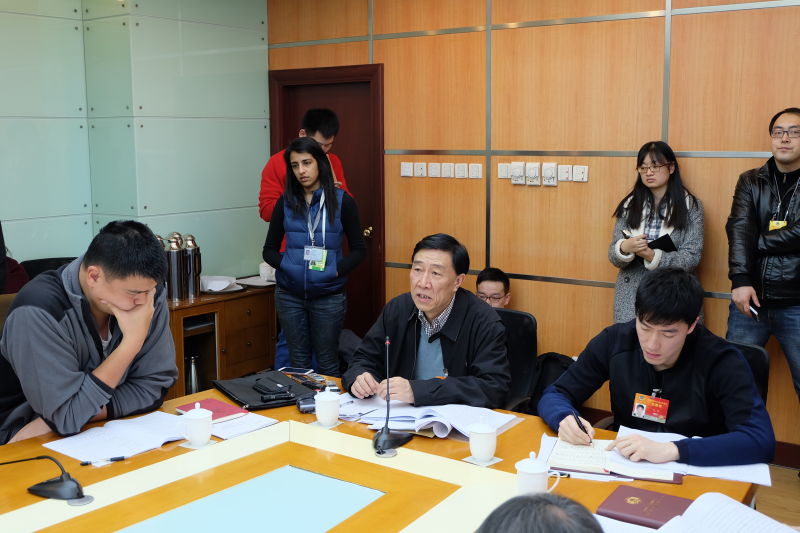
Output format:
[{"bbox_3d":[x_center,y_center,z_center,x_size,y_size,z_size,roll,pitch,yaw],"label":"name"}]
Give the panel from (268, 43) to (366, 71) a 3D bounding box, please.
[{"bbox_3d":[-0.549,-1.409,5.957,0.861,0.146,0.030,5,10,34],"label":"panel"}]

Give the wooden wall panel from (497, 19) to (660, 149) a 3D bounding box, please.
[{"bbox_3d":[0.967,-0.996,4.965,1.023,0.693,0.030,5,10,34],"label":"wooden wall panel"}]

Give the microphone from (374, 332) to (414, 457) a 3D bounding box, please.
[{"bbox_3d":[-0.021,0.380,2.740,0.095,0.340,0.165,8,12,42],"label":"microphone"}]

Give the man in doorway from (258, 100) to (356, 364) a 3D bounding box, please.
[{"bbox_3d":[-0.499,0.043,4.963,0.520,1.790,0.380,-5,10,-30],"label":"man in doorway"}]

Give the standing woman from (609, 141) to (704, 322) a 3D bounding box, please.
[{"bbox_3d":[1.306,0.193,4.574,0.460,1.660,0.340,5,10,34],"label":"standing woman"}]

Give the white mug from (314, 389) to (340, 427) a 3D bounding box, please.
[{"bbox_3d":[-0.232,0.438,2.829,0.085,0.122,0.098,-1,8,-5],"label":"white mug"}]

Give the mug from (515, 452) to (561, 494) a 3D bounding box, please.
[{"bbox_3d":[0.355,0.547,2.306,0.114,0.132,0.086,1,9,6],"label":"mug"}]

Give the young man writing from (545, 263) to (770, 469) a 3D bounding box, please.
[{"bbox_3d":[0.850,0.635,2.858,0.680,1.300,0.680,5,10,32],"label":"young man writing"}]

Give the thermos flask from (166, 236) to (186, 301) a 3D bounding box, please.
[{"bbox_3d":[-1.361,0.010,5.377,0.130,0.380,0.105,-3,9,-20],"label":"thermos flask"}]

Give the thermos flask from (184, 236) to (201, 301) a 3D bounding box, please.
[{"bbox_3d":[-1.173,0.004,5.016,0.120,0.360,0.090,6,11,39],"label":"thermos flask"}]

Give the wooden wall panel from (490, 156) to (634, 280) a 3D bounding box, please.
[{"bbox_3d":[0.953,-0.266,4.937,1.012,0.683,0.030,5,10,34],"label":"wooden wall panel"}]

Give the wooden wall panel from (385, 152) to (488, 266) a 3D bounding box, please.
[{"bbox_3d":[0.220,-0.350,5.585,0.739,0.696,0.030,5,10,34],"label":"wooden wall panel"}]

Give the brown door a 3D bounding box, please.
[{"bbox_3d":[-0.485,-0.256,5.933,0.947,2.101,0.100,5,10,34],"label":"brown door"}]

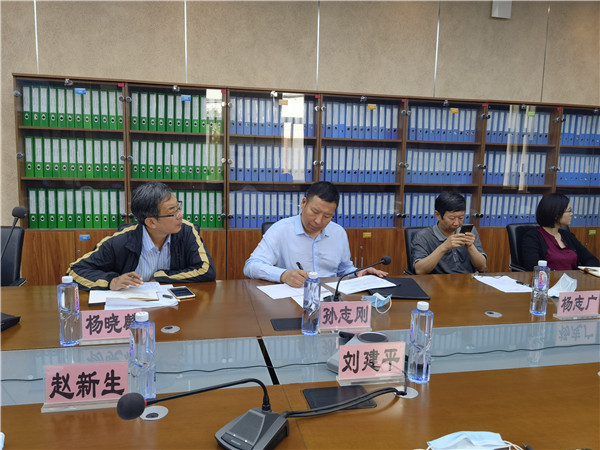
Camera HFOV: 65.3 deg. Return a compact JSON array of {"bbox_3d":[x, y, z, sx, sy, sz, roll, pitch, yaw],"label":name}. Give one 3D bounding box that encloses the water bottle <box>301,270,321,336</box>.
[{"bbox_3d":[0.041,0.289,1.713,0.066,0.230,0.066,0,7,-12],"label":"water bottle"}]

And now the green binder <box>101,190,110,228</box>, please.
[{"bbox_3d":[-1.637,-0.148,4.006,0.064,0.318,0.285,0,7,-12],"label":"green binder"}]

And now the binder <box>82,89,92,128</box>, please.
[{"bbox_3d":[-1.748,-0.954,3.922,0.059,0.317,0.280,0,7,-11],"label":"binder"}]

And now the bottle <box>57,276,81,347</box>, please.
[{"bbox_3d":[-0.784,0.291,1.583,0.066,0.228,0.066,0,7,-12],"label":"bottle"}]

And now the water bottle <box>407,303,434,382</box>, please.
[{"bbox_3d":[0.356,0.343,1.379,0.064,0.233,0.064,0,7,-12],"label":"water bottle"}]

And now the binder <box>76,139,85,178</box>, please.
[{"bbox_3d":[-1.813,-0.559,3.956,0.059,0.317,0.280,0,7,-11],"label":"binder"}]

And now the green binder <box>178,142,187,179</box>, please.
[{"bbox_3d":[-1.014,-0.555,4.101,0.060,0.318,0.285,0,7,-12],"label":"green binder"}]

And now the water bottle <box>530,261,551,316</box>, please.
[{"bbox_3d":[1.027,0.265,1.997,0.063,0.230,0.063,0,7,-12],"label":"water bottle"}]

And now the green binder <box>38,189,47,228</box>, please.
[{"bbox_3d":[-2.105,-0.146,3.909,0.064,0.318,0.285,0,7,-12],"label":"green binder"}]

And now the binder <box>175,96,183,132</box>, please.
[{"bbox_3d":[-1.035,-0.948,4.030,0.064,0.318,0.285,0,7,-12],"label":"binder"}]

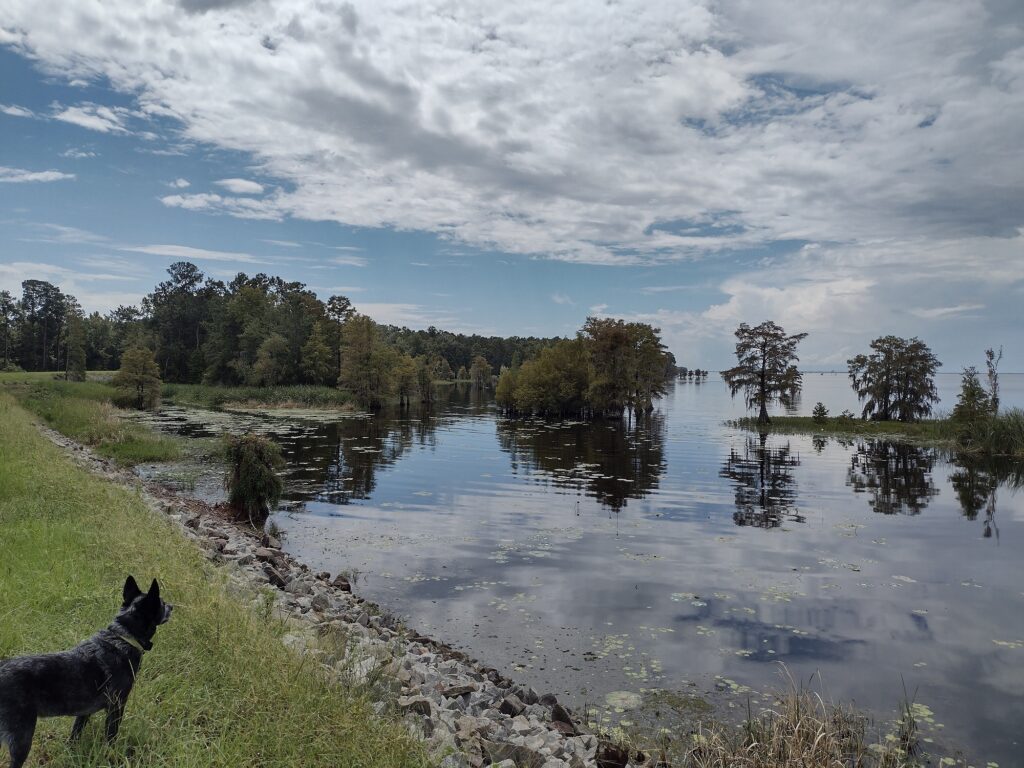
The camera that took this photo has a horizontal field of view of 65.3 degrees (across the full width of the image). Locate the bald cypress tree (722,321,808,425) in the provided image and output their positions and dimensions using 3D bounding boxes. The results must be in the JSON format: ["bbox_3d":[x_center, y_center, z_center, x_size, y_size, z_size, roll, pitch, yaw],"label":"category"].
[{"bbox_3d":[15.870,-0.720,50.000,5.300,6.500,5.000,0,1,0],"label":"bald cypress tree"}]

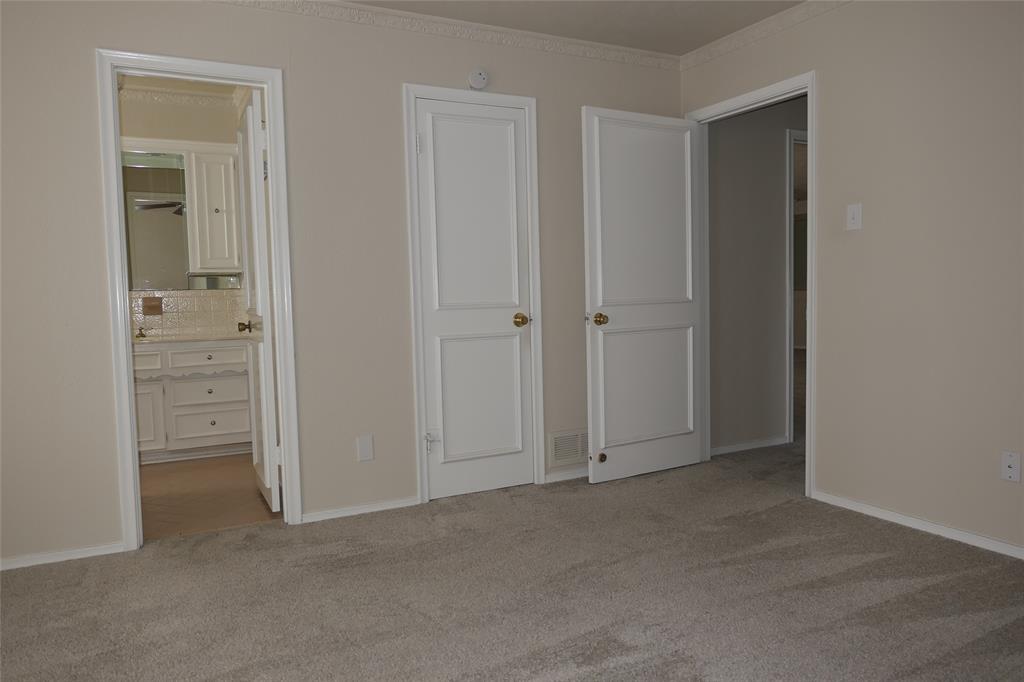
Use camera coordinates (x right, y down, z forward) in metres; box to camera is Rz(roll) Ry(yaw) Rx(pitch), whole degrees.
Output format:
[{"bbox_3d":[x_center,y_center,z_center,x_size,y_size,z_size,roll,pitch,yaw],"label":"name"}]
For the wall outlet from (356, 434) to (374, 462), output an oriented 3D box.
[{"bbox_3d":[-0.713,0.524,3.339,0.074,0.122,0.009,-3,4,-26],"label":"wall outlet"}]

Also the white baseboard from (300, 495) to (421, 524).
[{"bbox_3d":[-0.731,0.829,3.342,0.569,0.045,0.014,-3,4,-26],"label":"white baseboard"}]

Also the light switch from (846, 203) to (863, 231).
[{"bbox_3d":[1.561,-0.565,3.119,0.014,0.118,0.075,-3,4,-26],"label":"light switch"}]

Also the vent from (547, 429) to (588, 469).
[{"bbox_3d":[0.370,0.601,3.868,0.350,0.200,0.014,-3,4,-26],"label":"vent"}]

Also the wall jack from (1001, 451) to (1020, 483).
[{"bbox_3d":[1.882,0.475,2.578,0.009,0.116,0.070,-3,4,-26],"label":"wall jack"}]

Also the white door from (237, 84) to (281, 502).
[{"bbox_3d":[-1.302,-0.182,3.508,0.040,1.990,0.610,-3,4,-27],"label":"white door"}]

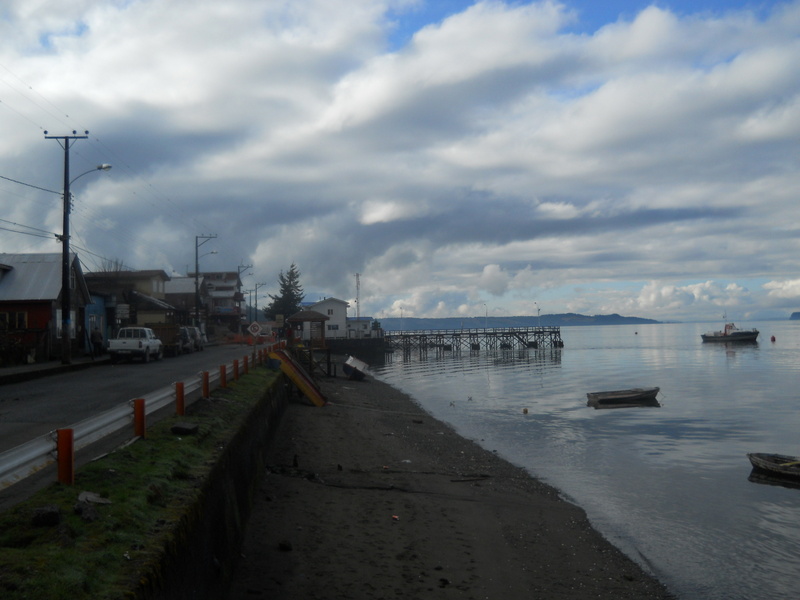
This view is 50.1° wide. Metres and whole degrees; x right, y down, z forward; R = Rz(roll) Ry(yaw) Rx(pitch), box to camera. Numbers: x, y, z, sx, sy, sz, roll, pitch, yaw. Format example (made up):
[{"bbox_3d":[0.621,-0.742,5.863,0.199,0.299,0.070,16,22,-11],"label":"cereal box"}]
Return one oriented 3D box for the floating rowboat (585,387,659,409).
[{"bbox_3d":[13.652,5.765,52.000,4.300,0.750,1.450,-1,-2,-15],"label":"floating rowboat"}]

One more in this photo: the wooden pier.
[{"bbox_3d":[15.239,8.227,179.000,37.500,4.600,4.000,-2,-2,14],"label":"wooden pier"}]

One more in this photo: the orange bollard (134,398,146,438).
[{"bbox_3d":[-3.581,1.632,11.800,0.150,0.540,0.130,-1,-2,-5],"label":"orange bollard"}]

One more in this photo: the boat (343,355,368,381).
[{"bbox_3d":[-3.986,6.175,78.000,2.000,1.650,5.800,31,-2,-4],"label":"boat"}]

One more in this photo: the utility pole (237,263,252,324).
[{"bbox_3d":[-19.836,0.322,110.000,1.850,9.800,0.380,-1,-2,-5],"label":"utility pole"}]

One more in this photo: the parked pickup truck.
[{"bbox_3d":[-13.274,2.246,43.068,1.720,1.660,4.850,-1,-2,-5],"label":"parked pickup truck"}]

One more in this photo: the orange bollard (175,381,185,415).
[{"bbox_3d":[-4.006,1.802,15.600,0.150,0.620,0.130,-1,-2,-5],"label":"orange bollard"}]

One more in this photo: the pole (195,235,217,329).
[{"bbox_3d":[-16.910,-0.855,75.000,1.850,9.800,0.380,-1,-2,-5],"label":"pole"}]

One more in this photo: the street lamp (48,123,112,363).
[{"bbox_3d":[-13.960,-2.382,37.200,2.700,10.300,0.400,-1,-2,-5],"label":"street lamp"}]

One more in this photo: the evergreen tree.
[{"bbox_3d":[-20.261,0.088,150.000,7.000,13.300,7.000,-1,-2,-5],"label":"evergreen tree"}]

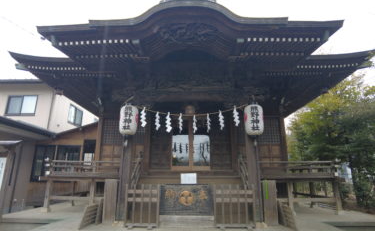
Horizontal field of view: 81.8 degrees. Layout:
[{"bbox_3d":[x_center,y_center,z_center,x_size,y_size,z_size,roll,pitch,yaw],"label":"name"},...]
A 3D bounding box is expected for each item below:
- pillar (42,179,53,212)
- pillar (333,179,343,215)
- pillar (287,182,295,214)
[{"bbox_3d":[-4.574,2.639,7.158,0.130,0.963,0.130,0,-14,2],"label":"pillar"},{"bbox_3d":[4.735,2.573,6.889,0.130,0.963,0.130,0,-14,2],"label":"pillar"},{"bbox_3d":[3.669,2.871,7.664,0.170,1.026,0.170,-1,-15,2],"label":"pillar"}]

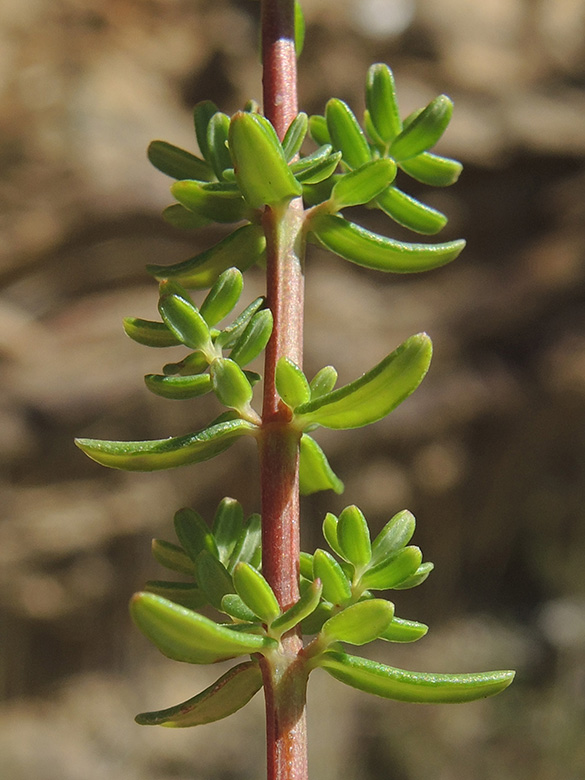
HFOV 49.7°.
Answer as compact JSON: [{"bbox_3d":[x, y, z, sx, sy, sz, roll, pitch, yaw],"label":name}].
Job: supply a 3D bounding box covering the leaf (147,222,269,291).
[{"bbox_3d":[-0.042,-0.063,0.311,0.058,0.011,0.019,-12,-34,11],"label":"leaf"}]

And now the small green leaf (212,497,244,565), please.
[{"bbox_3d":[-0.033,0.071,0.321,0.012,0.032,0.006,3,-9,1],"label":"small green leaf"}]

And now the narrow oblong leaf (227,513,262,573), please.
[{"bbox_3d":[-0.024,0.076,0.315,0.011,0.030,0.006,26,-12,2],"label":"narrow oblong leaf"}]

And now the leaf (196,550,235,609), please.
[{"bbox_3d":[-0.038,0.092,0.307,0.015,0.029,0.006,-22,6,-13],"label":"leaf"}]

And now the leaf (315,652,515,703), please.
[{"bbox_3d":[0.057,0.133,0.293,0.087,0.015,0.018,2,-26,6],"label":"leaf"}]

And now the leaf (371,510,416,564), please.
[{"bbox_3d":[0.048,0.071,0.306,0.012,0.028,0.006,38,-13,15],"label":"leaf"}]

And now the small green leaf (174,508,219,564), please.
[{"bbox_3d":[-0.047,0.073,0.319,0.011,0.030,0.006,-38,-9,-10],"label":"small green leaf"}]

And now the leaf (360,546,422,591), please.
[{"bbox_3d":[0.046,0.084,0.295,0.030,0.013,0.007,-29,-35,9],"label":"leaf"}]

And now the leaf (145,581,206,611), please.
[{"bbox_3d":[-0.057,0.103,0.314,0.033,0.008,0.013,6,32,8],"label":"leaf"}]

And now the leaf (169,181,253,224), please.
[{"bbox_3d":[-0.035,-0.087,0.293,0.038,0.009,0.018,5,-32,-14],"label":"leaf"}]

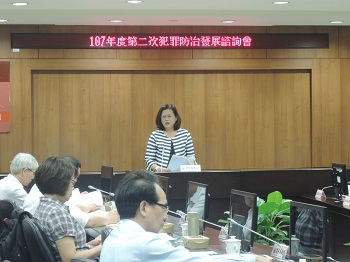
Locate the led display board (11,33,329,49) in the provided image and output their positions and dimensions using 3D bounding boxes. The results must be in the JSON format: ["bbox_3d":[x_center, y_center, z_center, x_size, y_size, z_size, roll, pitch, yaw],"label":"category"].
[{"bbox_3d":[-0.025,-1.017,13.737,3.623,0.181,0.080,-1,1,-8],"label":"led display board"}]

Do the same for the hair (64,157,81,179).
[{"bbox_3d":[-0.656,0.243,7.200,0.220,0.200,0.180,12,-4,-21],"label":"hair"}]

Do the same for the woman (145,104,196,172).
[{"bbox_3d":[-0.038,0.538,12.008,0.510,1.600,0.360,0,1,0],"label":"woman"}]

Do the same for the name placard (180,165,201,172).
[{"bbox_3d":[0.153,0.360,11.600,0.200,0.066,0.050,0,1,-5],"label":"name placard"}]

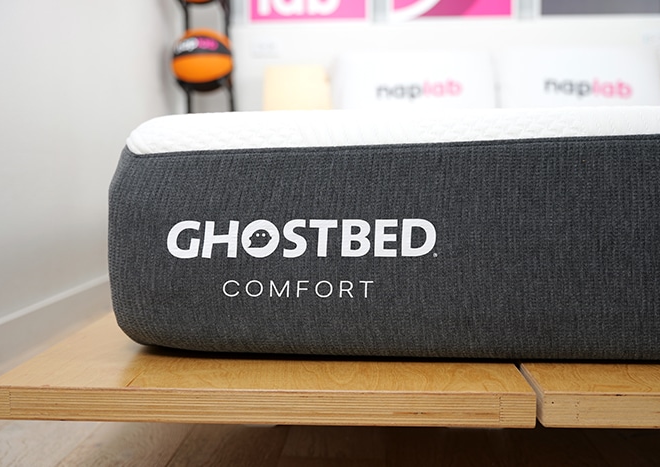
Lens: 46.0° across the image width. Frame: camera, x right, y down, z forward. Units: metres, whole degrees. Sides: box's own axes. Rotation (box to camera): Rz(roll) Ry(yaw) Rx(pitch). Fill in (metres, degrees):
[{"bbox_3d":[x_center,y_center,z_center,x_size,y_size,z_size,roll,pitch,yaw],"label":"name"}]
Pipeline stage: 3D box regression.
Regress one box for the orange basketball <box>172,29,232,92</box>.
[{"bbox_3d":[-0.502,-0.681,3.070,0.240,0.240,0.240,0,10,1],"label":"orange basketball"}]

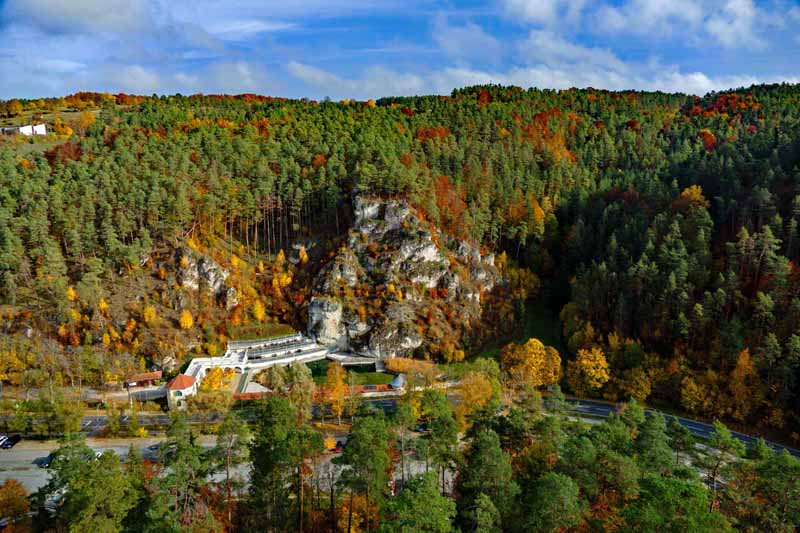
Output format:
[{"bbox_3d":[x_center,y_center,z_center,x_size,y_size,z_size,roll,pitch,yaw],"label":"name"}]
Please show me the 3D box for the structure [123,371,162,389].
[{"bbox_3d":[-78.871,34.790,164.211,10.200,3.300,4.400,-3,10,-21],"label":"structure"}]

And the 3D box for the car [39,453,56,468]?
[{"bbox_3d":[-81.966,45.278,124.843,1.800,1.500,4.400,-1,9,-6],"label":"car"}]

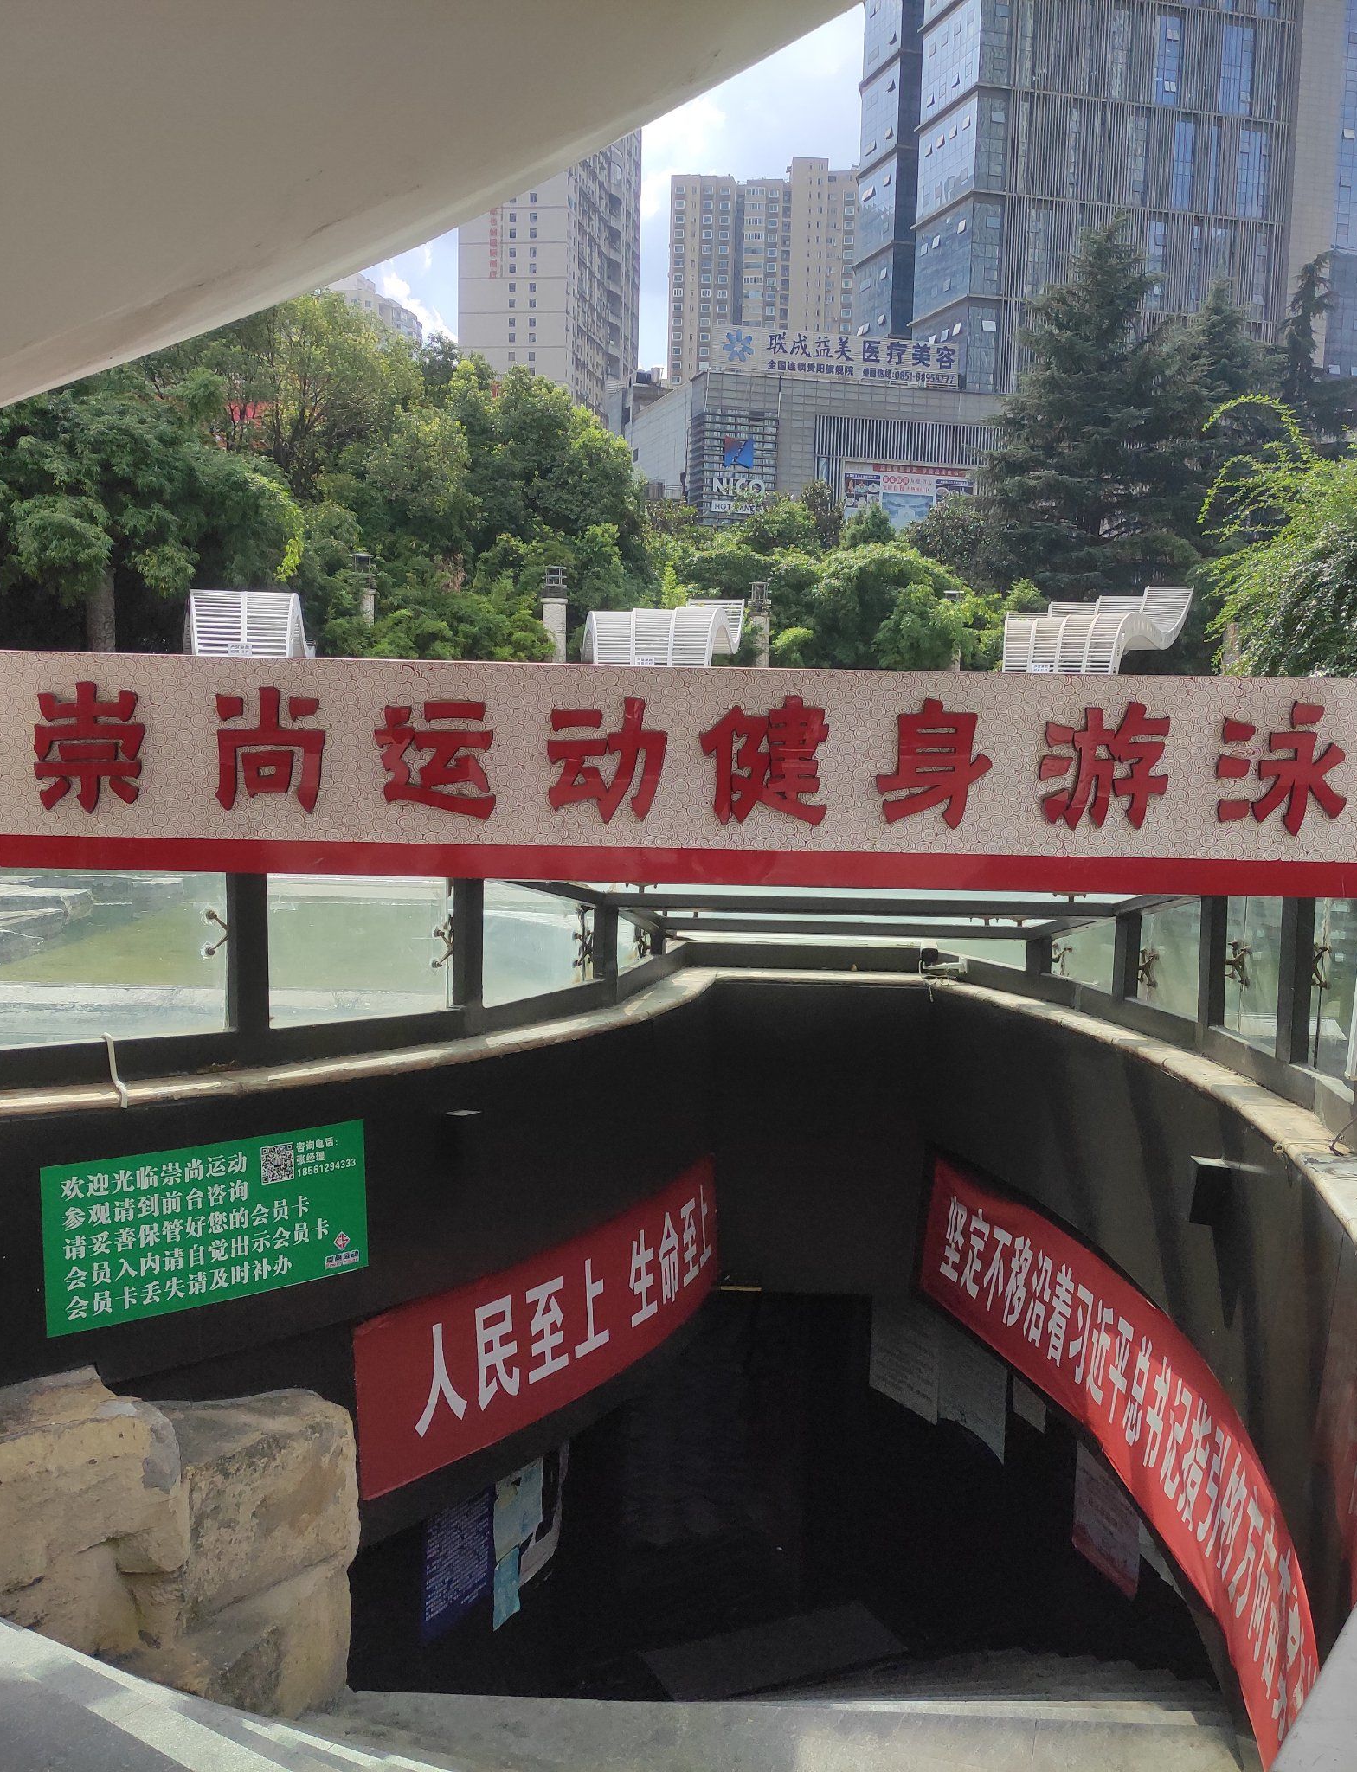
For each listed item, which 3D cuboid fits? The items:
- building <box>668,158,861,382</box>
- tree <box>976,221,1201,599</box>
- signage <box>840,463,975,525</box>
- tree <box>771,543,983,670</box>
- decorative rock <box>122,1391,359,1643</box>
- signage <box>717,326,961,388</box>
[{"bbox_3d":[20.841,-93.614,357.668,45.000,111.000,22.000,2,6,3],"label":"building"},{"bbox_3d":[10.548,-10.264,44.050,5.847,13.317,5.847,3,7,13],"label":"tree"},{"bbox_3d":[15.700,-26.098,115.657,10.348,4.840,0.300,-2,8,-23],"label":"signage"},{"bbox_3d":[3.386,-3.855,29.241,3.613,3.983,3.613,2,7,6],"label":"tree"},{"bbox_3d":[-1.143,1.620,4.494,0.480,0.450,0.460,-4,8,-39],"label":"decorative rock"},{"bbox_3d":[12.161,-40.339,130.000,20.000,3.900,0.600,-1,7,-17],"label":"signage"}]

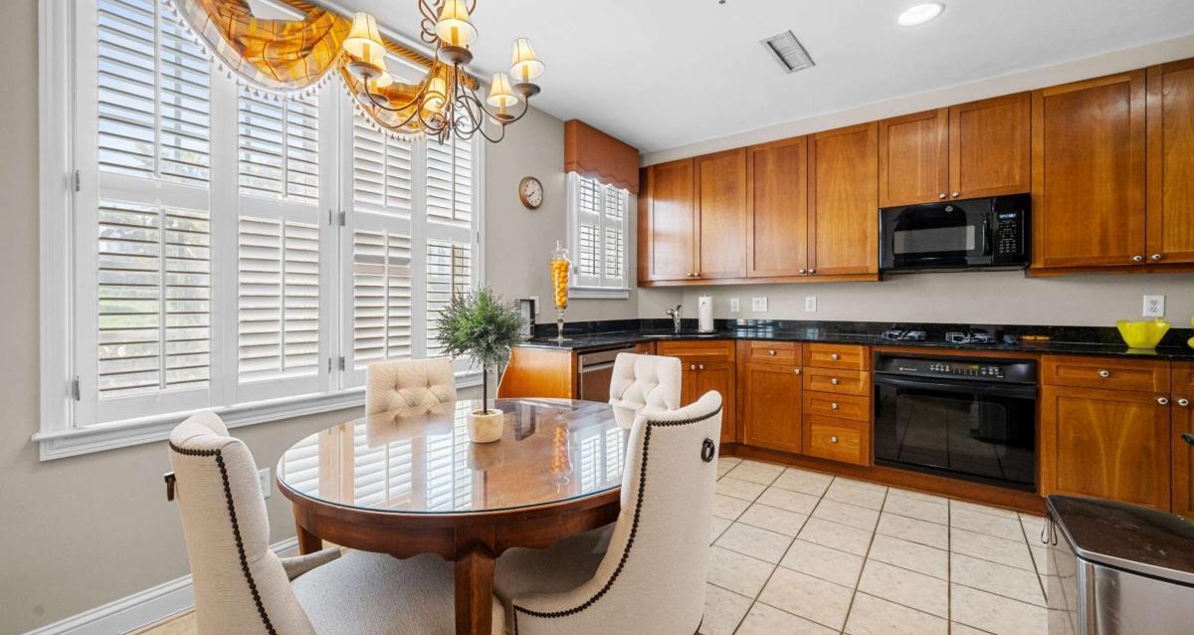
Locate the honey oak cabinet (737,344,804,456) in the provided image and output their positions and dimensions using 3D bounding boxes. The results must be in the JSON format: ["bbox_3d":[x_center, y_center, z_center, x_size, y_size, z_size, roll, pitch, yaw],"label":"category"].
[{"bbox_3d":[1.418,0.559,3.584,0.456,0.767,0.580,1,1,37],"label":"honey oak cabinet"}]

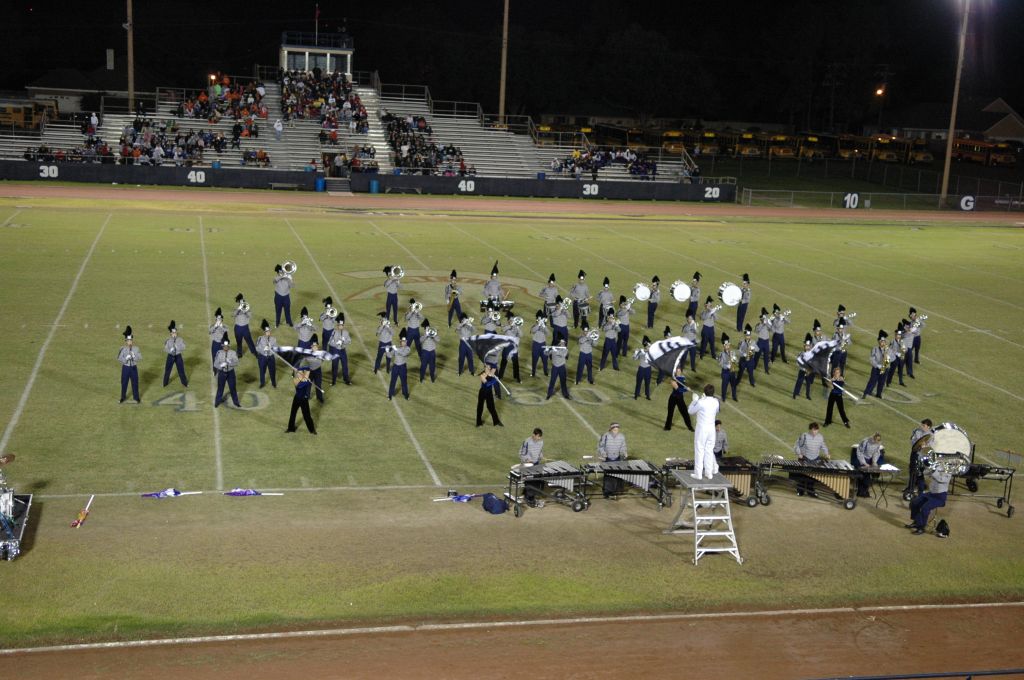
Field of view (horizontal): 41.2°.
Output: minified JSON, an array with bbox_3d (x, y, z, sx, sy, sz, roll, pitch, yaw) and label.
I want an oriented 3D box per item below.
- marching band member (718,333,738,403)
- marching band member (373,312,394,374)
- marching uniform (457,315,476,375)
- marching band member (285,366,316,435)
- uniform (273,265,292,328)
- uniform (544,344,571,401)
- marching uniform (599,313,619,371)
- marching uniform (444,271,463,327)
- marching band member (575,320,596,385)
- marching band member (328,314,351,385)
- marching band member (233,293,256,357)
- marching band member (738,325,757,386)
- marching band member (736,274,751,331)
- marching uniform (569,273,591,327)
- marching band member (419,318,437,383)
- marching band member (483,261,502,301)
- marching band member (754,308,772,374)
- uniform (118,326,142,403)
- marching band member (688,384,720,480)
[{"bbox_3d":[5.984,0.747,37.519,0.520,1.890,0.520,-1,12,-13],"label":"marching band member"},{"bbox_3d":[-3.573,0.076,38.244,0.560,1.770,0.520,-1,12,-19],"label":"marching band member"},{"bbox_3d":[-1.293,0.103,38.764,0.560,1.830,0.460,-1,12,-18],"label":"marching uniform"},{"bbox_3d":[-4.995,1.414,32.280,0.700,1.580,0.500,-1,12,-13],"label":"marching band member"},{"bbox_3d":[-7.265,-1.404,43.655,0.620,1.980,0.550,0,12,-16],"label":"uniform"},{"bbox_3d":[1.224,0.728,36.679,0.620,1.770,0.420,0,12,-13],"label":"uniform"},{"bbox_3d":[2.885,-0.024,40.353,0.580,1.870,0.460,-1,12,-18],"label":"marching uniform"},{"bbox_3d":[-1.854,-1.399,45.311,0.600,1.870,0.500,1,11,-11],"label":"marching uniform"},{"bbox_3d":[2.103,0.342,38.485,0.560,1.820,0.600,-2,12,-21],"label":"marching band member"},{"bbox_3d":[-4.565,0.232,36.643,0.580,1.950,0.470,0,12,-13],"label":"marching band member"},{"bbox_3d":[-7.671,-0.412,39.263,0.620,1.850,0.580,-2,12,-23],"label":"marching band member"},{"bbox_3d":[6.765,0.418,39.059,0.560,1.820,0.470,2,11,-7],"label":"marching band member"},{"bbox_3d":[8.049,-1.275,47.135,0.450,1.930,0.520,-1,12,-18],"label":"marching band member"},{"bbox_3d":[2.298,-1.392,46.417,0.620,1.970,0.460,0,12,-13],"label":"marching uniform"},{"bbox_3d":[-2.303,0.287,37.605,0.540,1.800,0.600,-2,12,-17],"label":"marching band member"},{"bbox_3d":[-0.598,-1.526,45.342,0.600,2.190,0.500,0,12,-13],"label":"marching band member"},{"bbox_3d":[7.596,0.006,41.186,0.550,1.970,0.460,-2,12,-23],"label":"marching band member"},{"bbox_3d":[-9.437,0.609,33.716,0.600,1.930,0.480,0,12,-13],"label":"uniform"},{"bbox_3d":[3.733,1.779,26.310,0.580,1.820,0.520,-1,12,-13],"label":"marching band member"}]

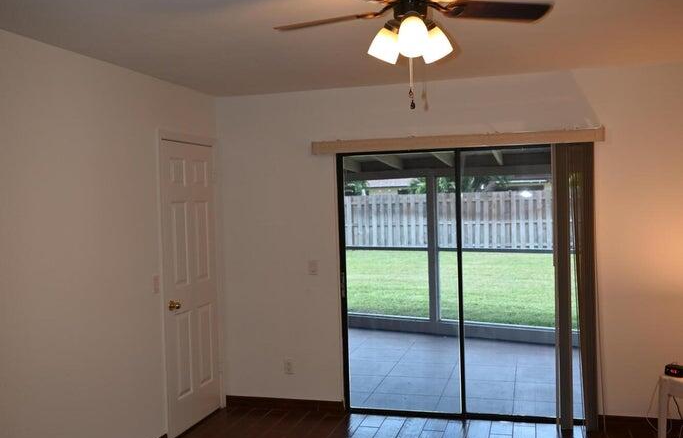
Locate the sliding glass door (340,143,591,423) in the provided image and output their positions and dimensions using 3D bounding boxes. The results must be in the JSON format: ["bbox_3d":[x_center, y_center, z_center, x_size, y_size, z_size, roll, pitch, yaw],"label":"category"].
[{"bbox_3d":[0.875,0.468,4.923,1.797,1.945,0.090,-1,1,16],"label":"sliding glass door"}]

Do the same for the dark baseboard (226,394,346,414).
[{"bbox_3d":[-0.445,1.428,5.272,0.968,0.088,0.015,-1,1,16],"label":"dark baseboard"}]

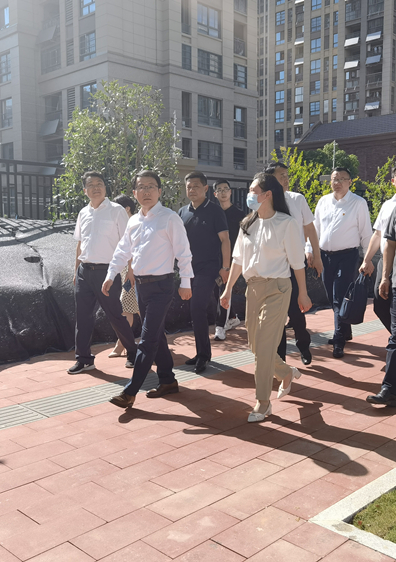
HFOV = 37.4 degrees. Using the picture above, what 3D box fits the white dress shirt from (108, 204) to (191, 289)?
[{"bbox_3d":[-0.373,-0.273,4.500,0.560,0.640,0.360,5,8,37],"label":"white dress shirt"}]

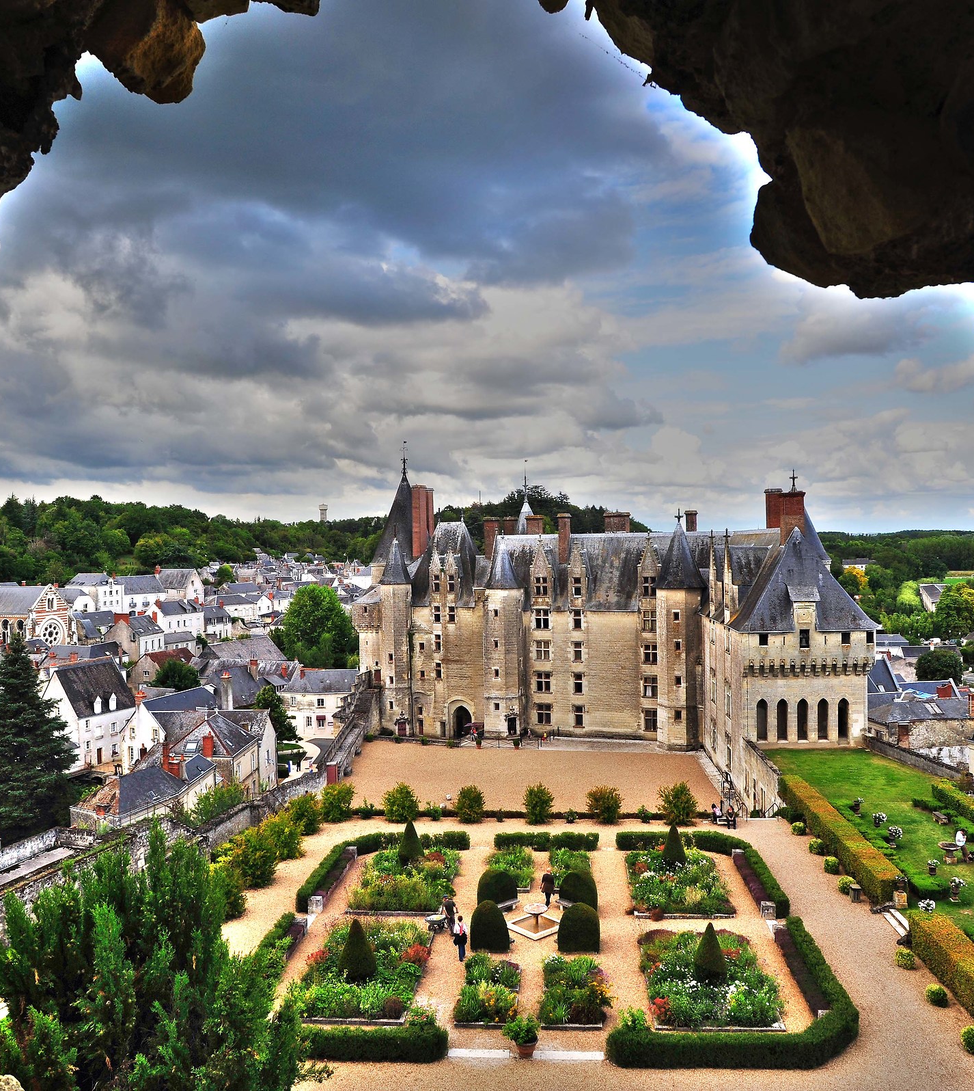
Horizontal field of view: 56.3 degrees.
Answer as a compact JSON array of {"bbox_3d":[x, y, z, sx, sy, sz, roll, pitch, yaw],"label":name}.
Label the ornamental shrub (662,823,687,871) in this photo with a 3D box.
[{"bbox_3d":[9.531,15.278,46.236,1.210,2.190,1.210,-1,1,5],"label":"ornamental shrub"}]

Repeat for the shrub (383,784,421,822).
[{"bbox_3d":[-5.159,15.435,54.726,2.220,2.300,2.220,-1,1,5],"label":"shrub"}]

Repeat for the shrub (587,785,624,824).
[{"bbox_3d":[6.735,14.686,52.311,2.100,2.050,2.100,0,1,0],"label":"shrub"}]

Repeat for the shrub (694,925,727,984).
[{"bbox_3d":[8.242,14.813,33.812,1.220,1.900,1.220,0,1,0],"label":"shrub"}]

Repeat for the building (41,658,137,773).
[{"bbox_3d":[-52.428,21.673,117.809,8.200,12.600,9.800,0,1,31],"label":"building"}]

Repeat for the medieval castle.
[{"bbox_3d":[11.550,6.228,98.598,55.000,32.000,41.000,0,1,8],"label":"medieval castle"}]

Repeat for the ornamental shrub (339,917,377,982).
[{"bbox_3d":[-4.779,14.815,33.910,1.400,2.100,1.400,0,1,0],"label":"ornamental shrub"}]

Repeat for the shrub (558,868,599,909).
[{"bbox_3d":[4.149,15.703,41.771,1.830,1.640,1.830,-1,1,5],"label":"shrub"}]

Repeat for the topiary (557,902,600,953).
[{"bbox_3d":[3.818,15.737,37.915,1.770,1.660,1.770,-1,1,5],"label":"topiary"}]

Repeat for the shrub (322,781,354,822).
[{"bbox_3d":[-8.671,14.749,53.011,1.930,2.150,1.930,0,1,0],"label":"shrub"}]

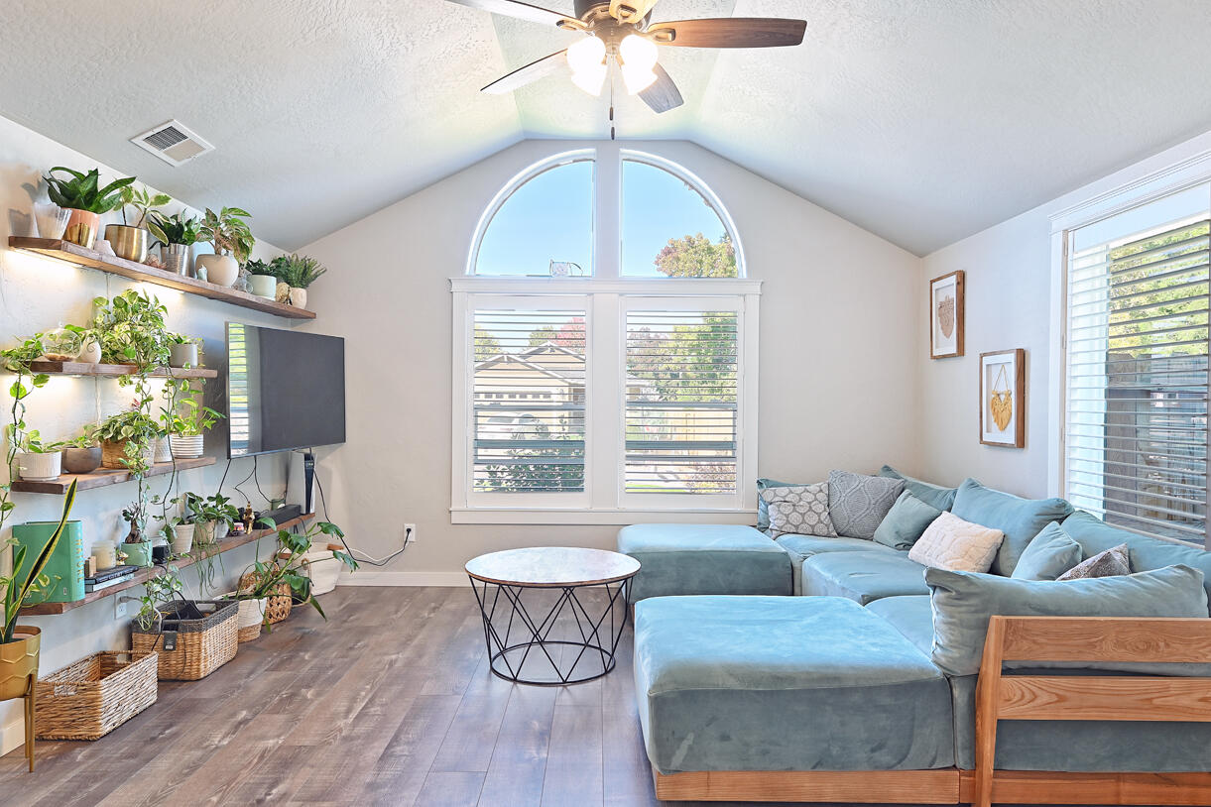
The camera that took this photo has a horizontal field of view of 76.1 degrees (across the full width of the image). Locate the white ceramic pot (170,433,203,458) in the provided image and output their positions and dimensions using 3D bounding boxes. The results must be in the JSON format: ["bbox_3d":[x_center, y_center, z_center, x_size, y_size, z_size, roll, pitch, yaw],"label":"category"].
[{"bbox_3d":[-2.022,0.206,3.740,0.136,0.114,0.136,0,0,0],"label":"white ceramic pot"}]

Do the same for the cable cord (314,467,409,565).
[{"bbox_3d":[-1.675,0.775,5.300,0.600,0.680,0.200,0,0,1],"label":"cable cord"}]

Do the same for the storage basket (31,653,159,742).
[{"bbox_3d":[-2.007,1.149,3.073,0.240,0.207,0.380,0,0,0],"label":"storage basket"}]

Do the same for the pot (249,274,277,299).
[{"bbox_3d":[-2.007,-0.675,4.529,0.148,0.140,0.148,0,0,0],"label":"pot"}]

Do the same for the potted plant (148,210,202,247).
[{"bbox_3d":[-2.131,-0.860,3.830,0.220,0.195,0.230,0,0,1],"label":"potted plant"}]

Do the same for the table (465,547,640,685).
[{"bbox_3d":[-0.251,1.020,3.776,0.848,0.479,0.848,0,0,0],"label":"table"}]

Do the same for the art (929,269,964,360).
[{"bbox_3d":[2.198,-0.556,4.984,0.048,0.530,0.390,0,0,-1],"label":"art"}]

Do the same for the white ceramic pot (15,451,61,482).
[{"bbox_3d":[-2.058,0.231,2.822,0.126,0.106,0.126,0,0,0],"label":"white ceramic pot"}]

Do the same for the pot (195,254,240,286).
[{"bbox_3d":[-1.990,-0.682,3.970,0.198,0.163,0.198,0,0,0],"label":"pot"}]

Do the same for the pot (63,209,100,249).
[{"bbox_3d":[-2.017,-0.667,2.980,0.120,0.152,0.120,0,0,0],"label":"pot"}]

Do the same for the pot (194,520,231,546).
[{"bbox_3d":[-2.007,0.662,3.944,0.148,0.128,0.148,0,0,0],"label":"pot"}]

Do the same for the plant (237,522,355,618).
[{"bbox_3d":[-1.661,0.898,4.180,0.550,0.540,0.500,0,0,1],"label":"plant"}]

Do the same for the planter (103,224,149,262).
[{"bbox_3d":[-2.019,-0.669,3.260,0.152,0.144,0.152,0,0,1],"label":"planter"}]

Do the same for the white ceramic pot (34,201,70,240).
[{"bbox_3d":[-2.148,-0.697,3.010,0.120,0.150,0.120,0,0,0],"label":"white ceramic pot"}]

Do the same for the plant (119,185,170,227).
[{"bbox_3d":[-1.972,-0.844,3.315,0.187,0.173,0.187,0,0,0],"label":"plant"}]

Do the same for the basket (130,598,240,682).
[{"bbox_3d":[-1.927,1.083,3.570,0.305,0.266,0.335,0,0,1],"label":"basket"}]

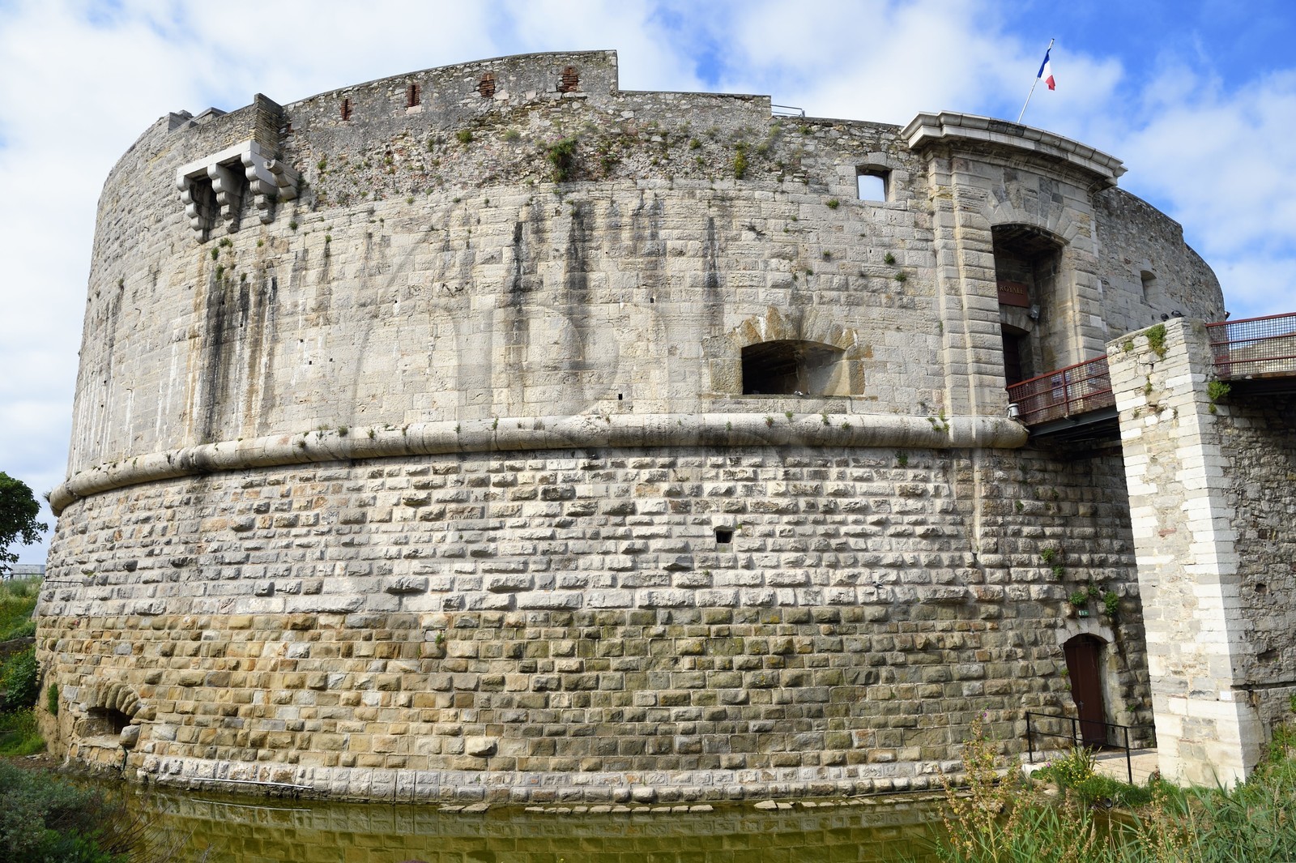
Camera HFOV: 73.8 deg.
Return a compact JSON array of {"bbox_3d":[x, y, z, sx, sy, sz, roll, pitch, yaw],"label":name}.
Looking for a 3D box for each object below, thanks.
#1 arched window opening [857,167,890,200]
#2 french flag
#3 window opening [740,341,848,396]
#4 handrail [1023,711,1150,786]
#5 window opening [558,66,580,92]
[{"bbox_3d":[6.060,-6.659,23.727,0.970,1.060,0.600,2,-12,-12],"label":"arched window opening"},{"bbox_3d":[11.082,-9.986,24.072,0.220,1.200,0.570,4,-12,-22],"label":"french flag"},{"bbox_3d":[3.986,-1.619,24.123,2.950,1.600,1.000,1,-11,-7],"label":"window opening"},{"bbox_3d":[9.139,6.537,17.986,0.648,1.082,2.584,4,-12,-21],"label":"handrail"},{"bbox_3d":[-2.170,-9.710,24.023,0.580,0.840,0.300,-2,-12,5],"label":"window opening"}]

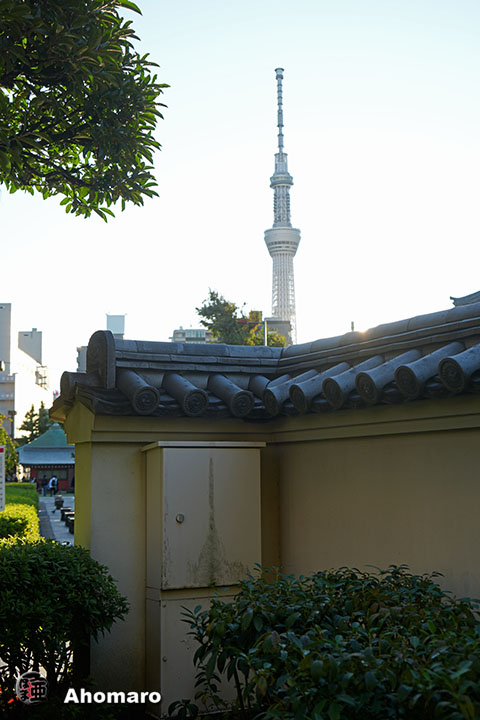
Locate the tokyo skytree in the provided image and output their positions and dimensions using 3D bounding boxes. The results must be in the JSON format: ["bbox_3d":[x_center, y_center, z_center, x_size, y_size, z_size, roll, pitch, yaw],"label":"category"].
[{"bbox_3d":[65.296,-141.030,1397.441,66.000,634.000,66.000,-1,-7,3],"label":"tokyo skytree"}]

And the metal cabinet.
[{"bbox_3d":[-0.214,1.335,5.753,0.765,1.630,0.255,4,-8,-30],"label":"metal cabinet"}]

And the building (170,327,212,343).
[{"bbox_3d":[-12.396,13.658,265.638,13.000,43.500,15.000,-1,-7,0],"label":"building"}]

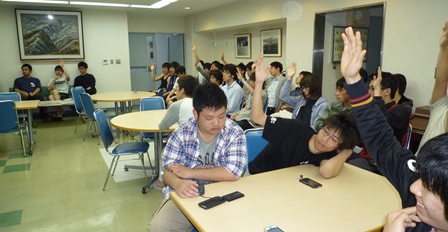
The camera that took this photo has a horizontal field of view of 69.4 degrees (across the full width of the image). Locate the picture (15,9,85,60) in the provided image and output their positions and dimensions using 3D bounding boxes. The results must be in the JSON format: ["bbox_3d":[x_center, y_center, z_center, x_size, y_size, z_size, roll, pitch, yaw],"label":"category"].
[{"bbox_3d":[-3.958,-1.852,7.446,1.400,1.110,0.050,-6,12,-28],"label":"picture"}]

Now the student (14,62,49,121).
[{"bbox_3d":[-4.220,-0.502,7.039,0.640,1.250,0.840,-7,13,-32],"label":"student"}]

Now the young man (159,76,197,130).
[{"bbox_3d":[-0.427,0.190,3.293,0.750,1.200,0.550,2,12,13],"label":"young man"}]

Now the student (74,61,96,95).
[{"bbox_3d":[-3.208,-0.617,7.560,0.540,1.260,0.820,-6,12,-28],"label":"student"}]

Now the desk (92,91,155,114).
[{"bbox_3d":[-1.753,-0.013,5.673,1.200,0.710,1.200,-7,13,-27],"label":"desk"}]

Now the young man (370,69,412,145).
[{"bbox_3d":[1.351,0.171,3.127,0.750,1.250,0.580,4,12,21],"label":"young man"}]

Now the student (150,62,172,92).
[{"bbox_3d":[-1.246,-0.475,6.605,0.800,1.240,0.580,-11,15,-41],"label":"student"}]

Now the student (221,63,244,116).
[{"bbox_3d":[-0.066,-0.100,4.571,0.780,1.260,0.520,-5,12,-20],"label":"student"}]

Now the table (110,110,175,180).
[{"bbox_3d":[-0.693,0.367,3.775,1.220,0.700,1.220,-6,12,-28],"label":"table"}]

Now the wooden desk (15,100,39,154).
[{"bbox_3d":[-3.250,0.228,4.571,1.200,0.710,0.760,-7,13,-27],"label":"wooden desk"}]

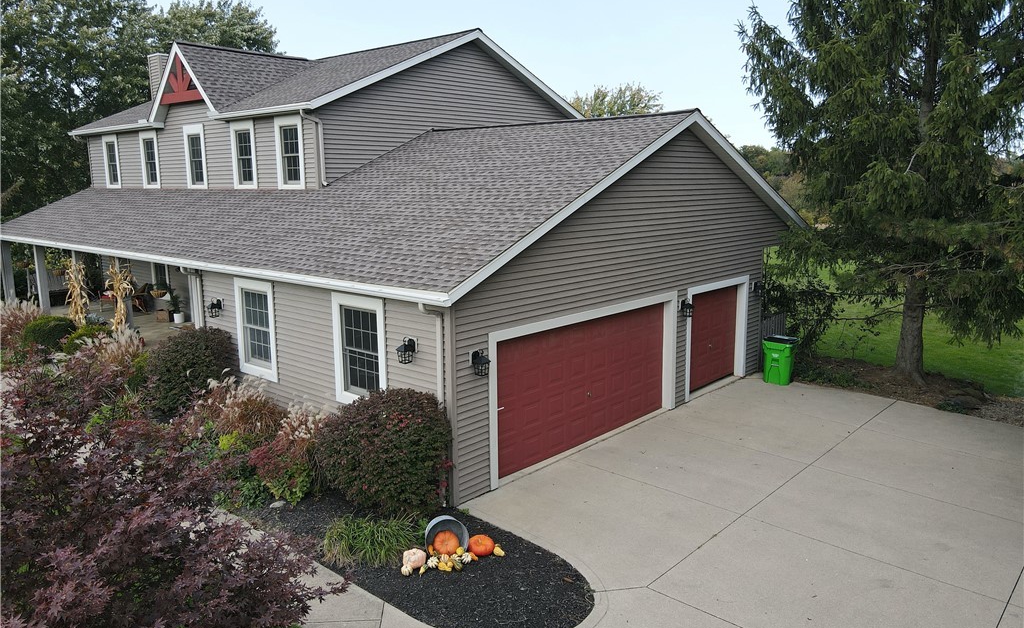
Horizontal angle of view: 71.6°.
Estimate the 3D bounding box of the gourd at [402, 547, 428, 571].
[{"bbox_3d":[-1.119,2.828,8.180,0.268,0.220,0.268,-1,9,0],"label":"gourd"}]

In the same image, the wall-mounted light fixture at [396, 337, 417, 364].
[{"bbox_3d":[-1.453,0.507,9.801,0.200,0.390,0.270,8,13,42],"label":"wall-mounted light fixture"}]

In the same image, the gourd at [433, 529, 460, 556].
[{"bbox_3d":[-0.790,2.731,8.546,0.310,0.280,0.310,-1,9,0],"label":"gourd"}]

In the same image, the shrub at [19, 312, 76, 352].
[{"bbox_3d":[-12.685,0.553,19.384,1.400,1.120,1.320,8,13,42],"label":"shrub"}]

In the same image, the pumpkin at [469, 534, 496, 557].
[{"bbox_3d":[-0.358,2.771,8.488,0.300,0.215,0.300,-1,9,0],"label":"pumpkin"}]

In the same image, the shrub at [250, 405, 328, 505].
[{"bbox_3d":[-3.167,1.991,10.195,1.000,1.260,1.000,-1,9,0],"label":"shrub"}]

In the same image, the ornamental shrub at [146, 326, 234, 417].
[{"bbox_3d":[-6.277,1.147,13.794,1.580,1.700,1.400,8,13,42],"label":"ornamental shrub"}]

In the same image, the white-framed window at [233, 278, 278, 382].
[{"bbox_3d":[-4.678,0.284,12.904,1.356,1.790,0.100,8,13,42],"label":"white-framed window"}]

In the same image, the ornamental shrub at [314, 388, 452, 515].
[{"bbox_3d":[-1.748,1.850,9.587,1.680,1.570,1.450,8,13,42],"label":"ornamental shrub"}]

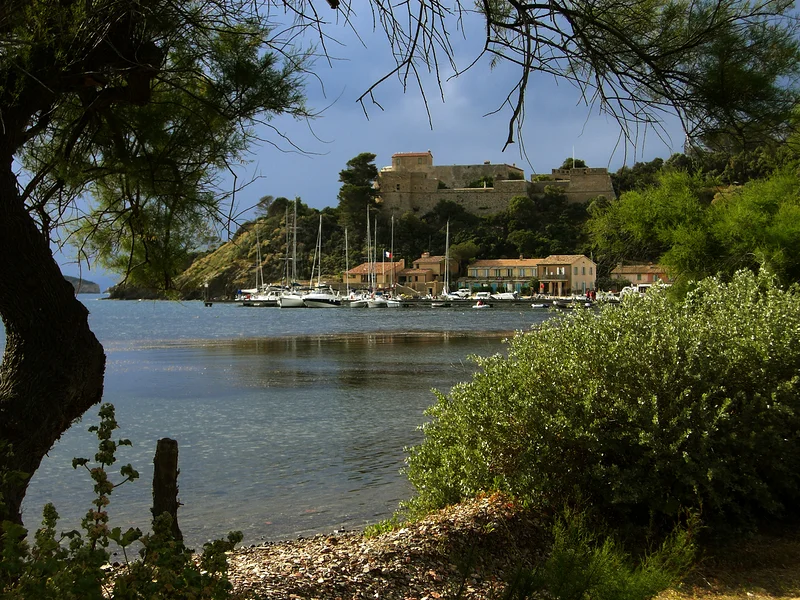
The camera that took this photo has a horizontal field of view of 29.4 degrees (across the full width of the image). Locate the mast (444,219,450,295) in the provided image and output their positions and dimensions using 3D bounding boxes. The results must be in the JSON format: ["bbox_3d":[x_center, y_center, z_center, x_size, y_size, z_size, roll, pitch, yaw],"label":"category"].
[{"bbox_3d":[9.401,-8.556,300.000,0.270,15.000,0.270,0,0,0],"label":"mast"}]

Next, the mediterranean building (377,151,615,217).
[{"bbox_3d":[23.779,-29.532,390.000,58.500,16.200,34.000,0,0,0],"label":"mediterranean building"}]

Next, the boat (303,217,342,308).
[{"bbox_3d":[-14.589,-7.105,289.000,3.400,17.200,9.500,0,0,42],"label":"boat"}]

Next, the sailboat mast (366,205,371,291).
[{"bbox_3d":[-5.952,-9.825,291.000,0.250,16.800,0.250,0,0,0],"label":"sailboat mast"}]

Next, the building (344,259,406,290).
[{"bbox_3d":[-4.930,-5.350,320.000,10.000,6.400,8.000,0,0,35],"label":"building"}]

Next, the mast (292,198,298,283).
[{"bbox_3d":[-19.830,-10.647,290.000,0.280,17.200,0.280,0,0,0],"label":"mast"}]

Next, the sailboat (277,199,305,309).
[{"bbox_3d":[-19.488,-8.746,290.000,4.000,20.300,12.000,0,0,35],"label":"sailboat"}]

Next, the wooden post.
[{"bbox_3d":[-2.003,1.683,13.200,0.220,0.980,0.220,-2,0,0],"label":"wooden post"}]

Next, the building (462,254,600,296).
[{"bbox_3d":[27.145,-4.983,318.000,25.000,8.700,10.000,0,0,30],"label":"building"}]

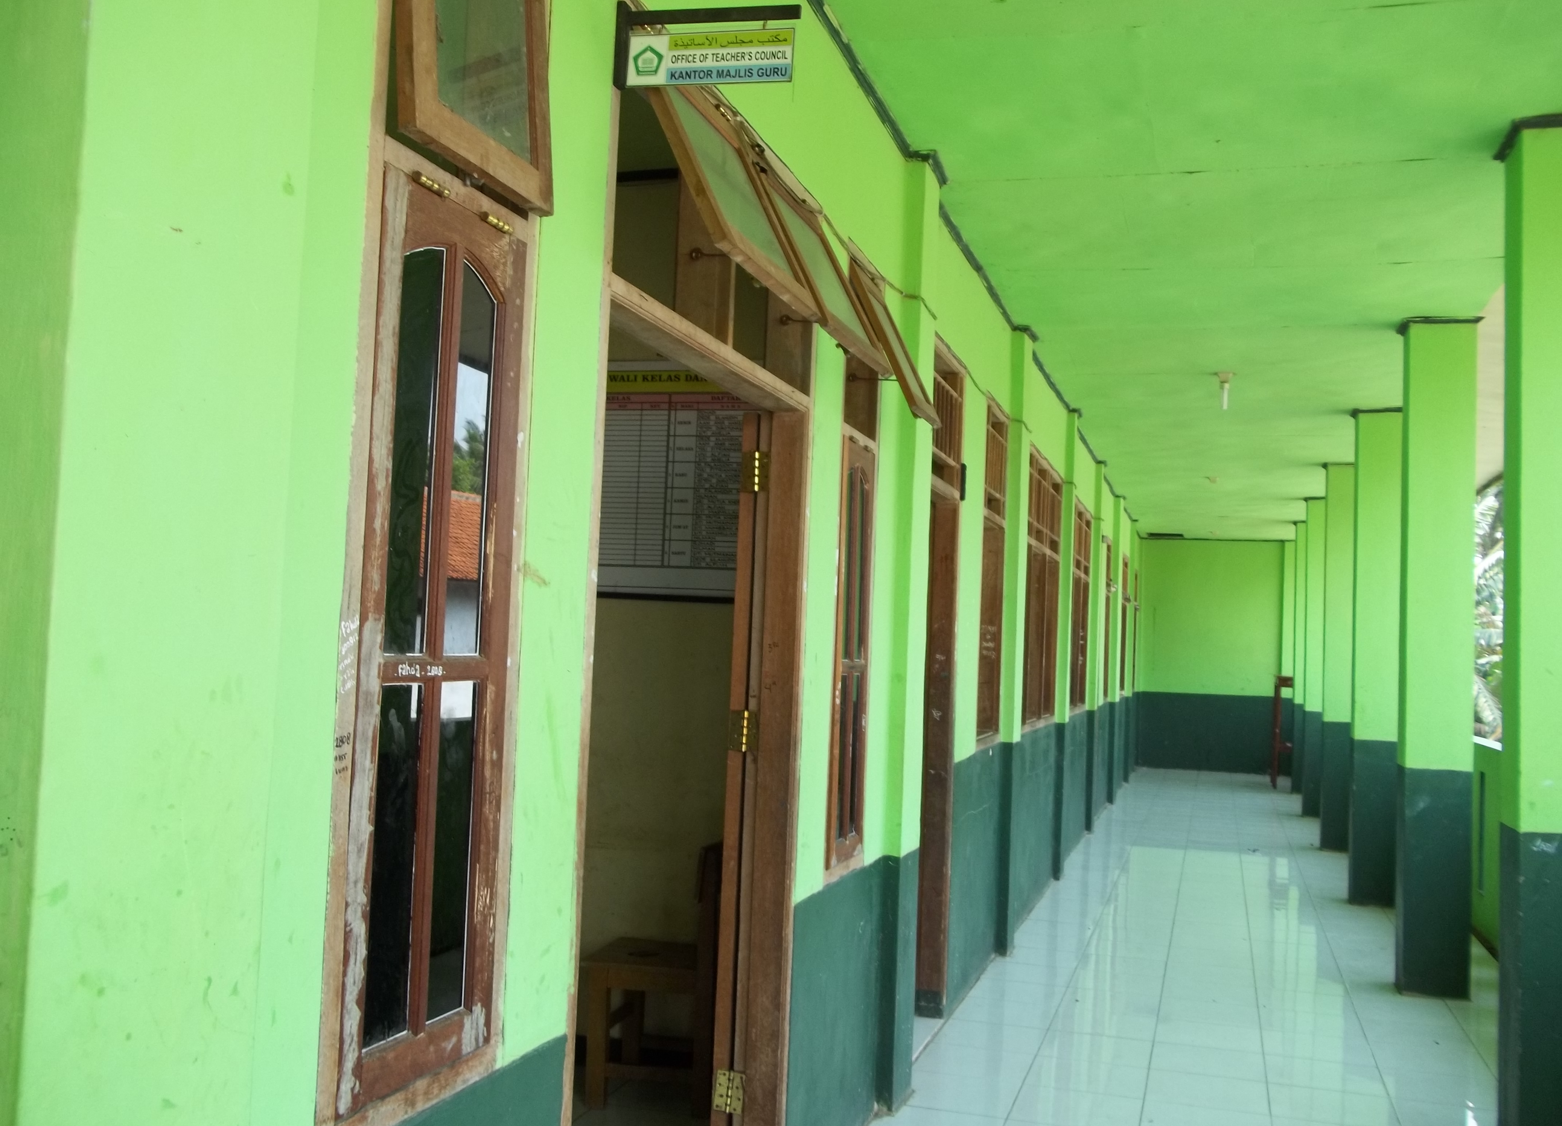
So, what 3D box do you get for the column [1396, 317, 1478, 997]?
[{"bbox_3d":[3.028,0.415,6.680,0.285,3.090,0.275,1,-3,17],"label":"column"}]

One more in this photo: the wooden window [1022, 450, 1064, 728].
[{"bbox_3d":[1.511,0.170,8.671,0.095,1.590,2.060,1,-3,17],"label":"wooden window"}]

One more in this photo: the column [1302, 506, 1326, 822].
[{"bbox_3d":[5.245,0.903,14.007,0.285,3.090,0.275,1,-3,17],"label":"column"}]

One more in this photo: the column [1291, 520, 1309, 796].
[{"bbox_3d":[6.003,1.066,16.444,0.285,3.090,0.275,1,-3,17],"label":"column"}]

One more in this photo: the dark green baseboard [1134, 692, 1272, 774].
[{"bbox_3d":[5.667,2.240,19.105,1.820,1.015,0.060,1,-3,17],"label":"dark green baseboard"}]

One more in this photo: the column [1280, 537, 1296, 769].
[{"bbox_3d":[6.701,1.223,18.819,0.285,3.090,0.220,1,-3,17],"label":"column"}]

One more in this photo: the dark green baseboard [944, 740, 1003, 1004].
[{"bbox_3d":[0.858,1.364,6.517,0.045,1.018,1.320,1,-3,17],"label":"dark green baseboard"}]

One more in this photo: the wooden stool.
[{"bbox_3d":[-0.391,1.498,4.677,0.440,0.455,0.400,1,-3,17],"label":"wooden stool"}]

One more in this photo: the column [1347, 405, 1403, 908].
[{"bbox_3d":[3.767,0.578,9.122,0.285,3.090,0.275,1,-3,17],"label":"column"}]

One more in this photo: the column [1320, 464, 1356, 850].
[{"bbox_3d":[4.506,0.740,11.565,0.285,3.090,0.275,1,-3,17],"label":"column"}]

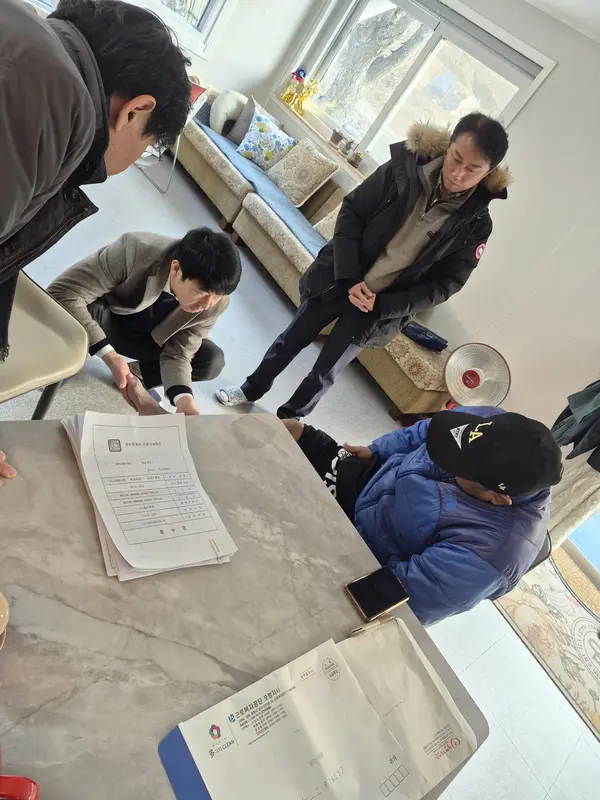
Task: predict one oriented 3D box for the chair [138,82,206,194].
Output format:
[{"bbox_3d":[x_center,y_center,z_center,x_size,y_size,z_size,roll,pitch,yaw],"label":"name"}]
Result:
[{"bbox_3d":[-1.132,-2.081,3.901,0.500,0.820,0.570,-2,49,-51],"label":"chair"}]

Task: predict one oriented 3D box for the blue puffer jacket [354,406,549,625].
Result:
[{"bbox_3d":[0.397,0.319,1.505,0.470,0.570,0.600,37,28,-4],"label":"blue puffer jacket"}]

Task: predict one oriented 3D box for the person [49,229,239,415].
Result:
[{"bbox_3d":[-0.547,-0.238,1.895,0.610,0.860,0.620,18,35,-34],"label":"person"}]

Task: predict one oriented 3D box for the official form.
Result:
[{"bbox_3d":[-0.257,0.152,0.971,0.215,0.025,0.297,7,42,-45],"label":"official form"}]

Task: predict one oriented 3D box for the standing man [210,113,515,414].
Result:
[{"bbox_3d":[0.300,-0.494,2.423,0.570,1.660,0.450,43,29,7],"label":"standing man"}]

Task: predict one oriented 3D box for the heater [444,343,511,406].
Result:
[{"bbox_3d":[1.024,-0.037,3.504,0.410,0.810,0.290,45,29,11],"label":"heater"}]

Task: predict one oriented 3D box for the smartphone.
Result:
[{"bbox_3d":[0.163,0.406,1.115,0.158,0.011,0.078,1,46,-49],"label":"smartphone"}]

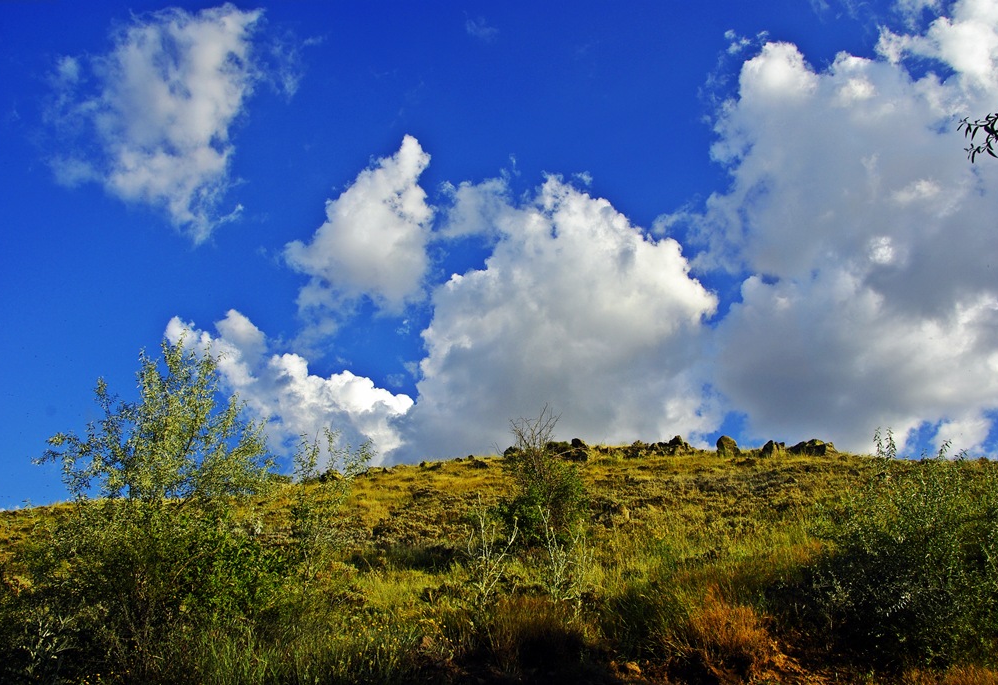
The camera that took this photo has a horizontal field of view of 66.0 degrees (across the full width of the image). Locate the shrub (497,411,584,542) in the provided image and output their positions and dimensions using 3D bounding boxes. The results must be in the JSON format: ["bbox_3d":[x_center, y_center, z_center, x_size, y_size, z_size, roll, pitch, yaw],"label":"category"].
[{"bbox_3d":[0.630,1.950,11.300,1.280,2.000,1.200,0,-11,0],"label":"shrub"}]

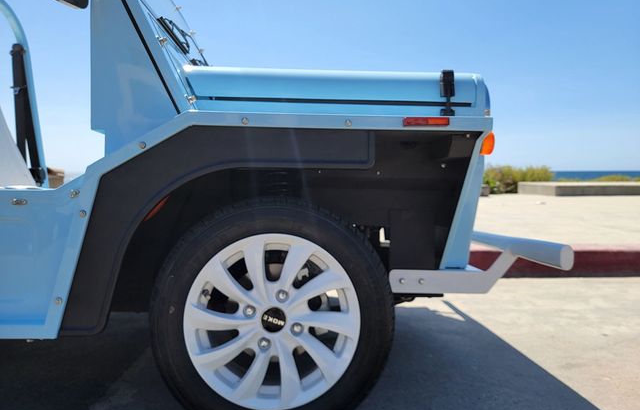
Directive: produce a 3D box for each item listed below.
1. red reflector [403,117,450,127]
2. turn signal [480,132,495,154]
[{"bbox_3d":[0.231,-0.179,0.963,0.100,0.019,0.012,0,4,-1],"label":"red reflector"},{"bbox_3d":[0.390,-0.143,1.035,0.035,0.057,0.060,0,4,-1],"label":"turn signal"}]

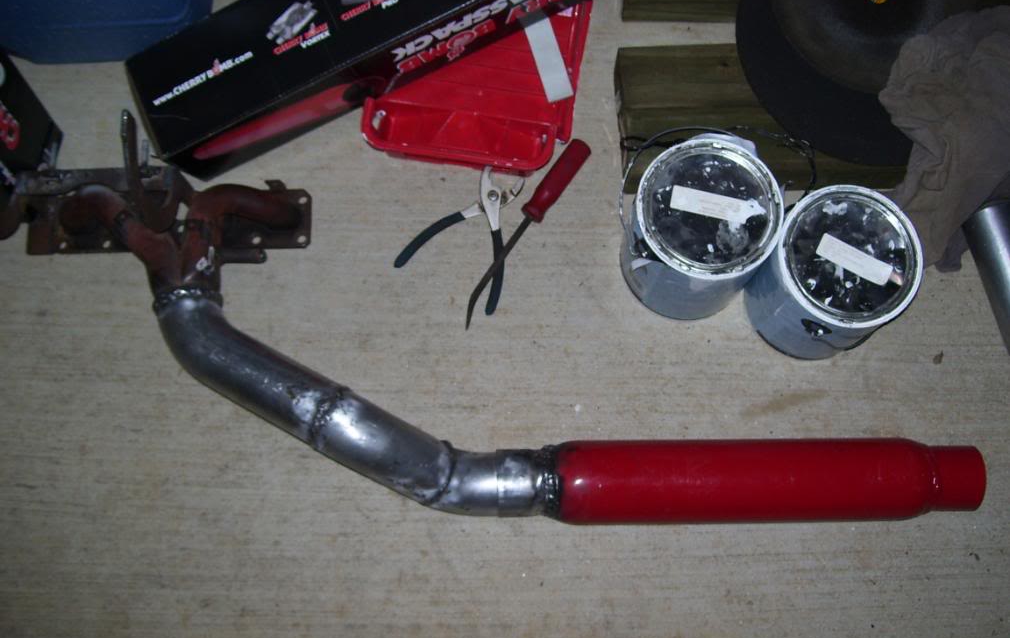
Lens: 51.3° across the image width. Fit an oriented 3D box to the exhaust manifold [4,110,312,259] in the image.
[{"bbox_3d":[-0.451,-0.162,1.363,0.388,0.130,0.200,0,76,1],"label":"exhaust manifold"}]

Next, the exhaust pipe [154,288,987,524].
[{"bbox_3d":[0.070,0.103,1.299,1.027,0.110,0.299,0,76,1],"label":"exhaust pipe"}]

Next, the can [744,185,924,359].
[{"bbox_3d":[0.398,-0.051,1.292,0.168,0.190,0.168,0,76,1],"label":"can"}]

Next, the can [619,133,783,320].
[{"bbox_3d":[0.239,-0.103,1.307,0.168,0.190,0.168,0,76,1],"label":"can"}]

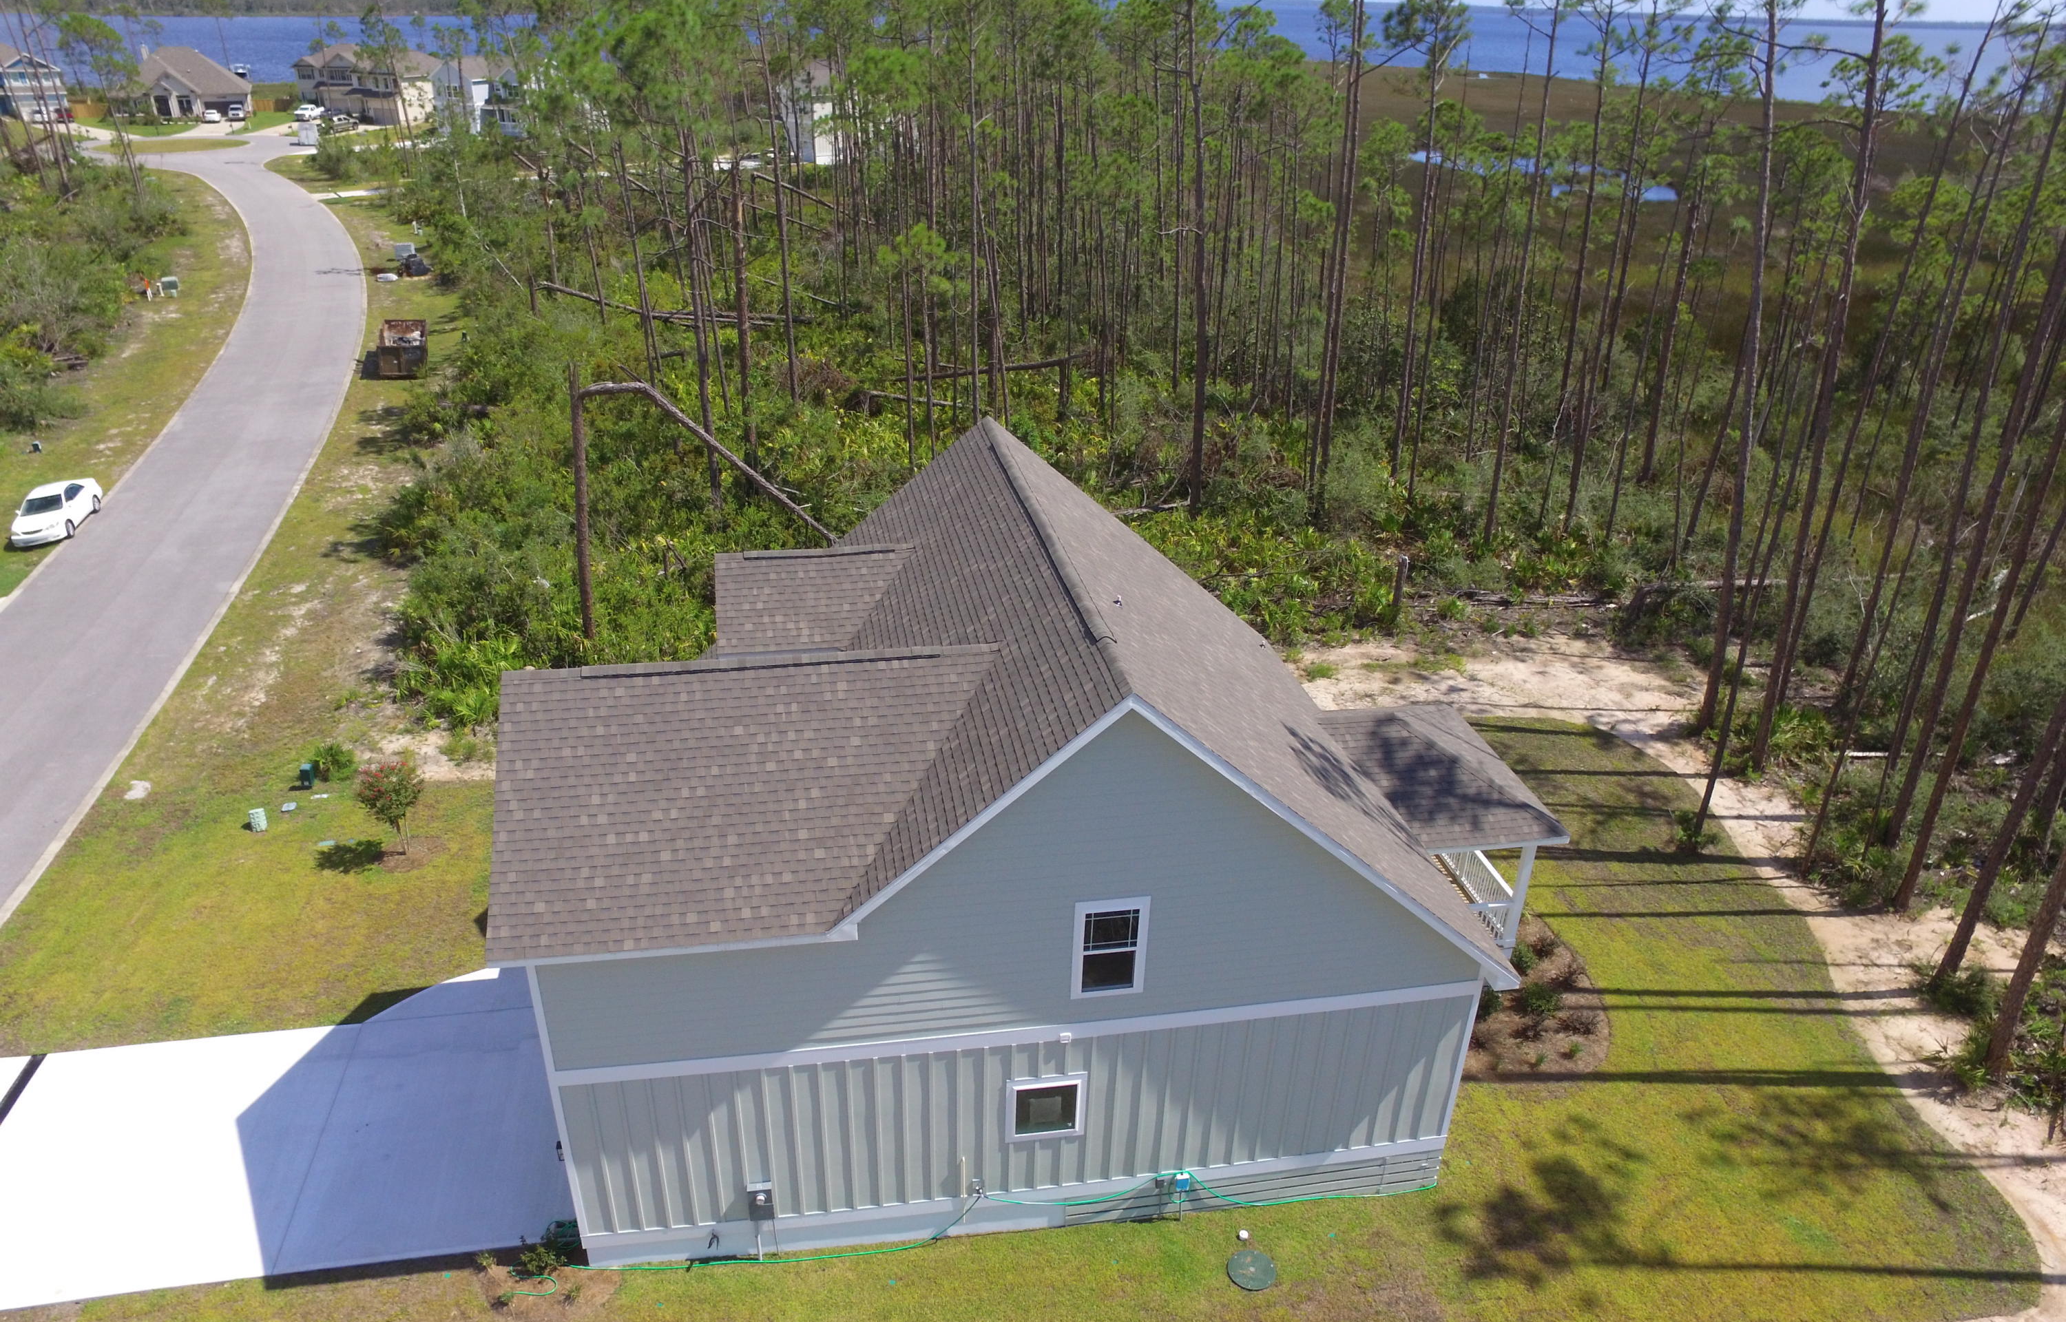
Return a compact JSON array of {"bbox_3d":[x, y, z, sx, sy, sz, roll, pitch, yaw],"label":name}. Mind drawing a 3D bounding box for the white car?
[{"bbox_3d":[-37.514,-5.790,45.813,1.760,1.380,4.600,-7,30,-17],"label":"white car"}]

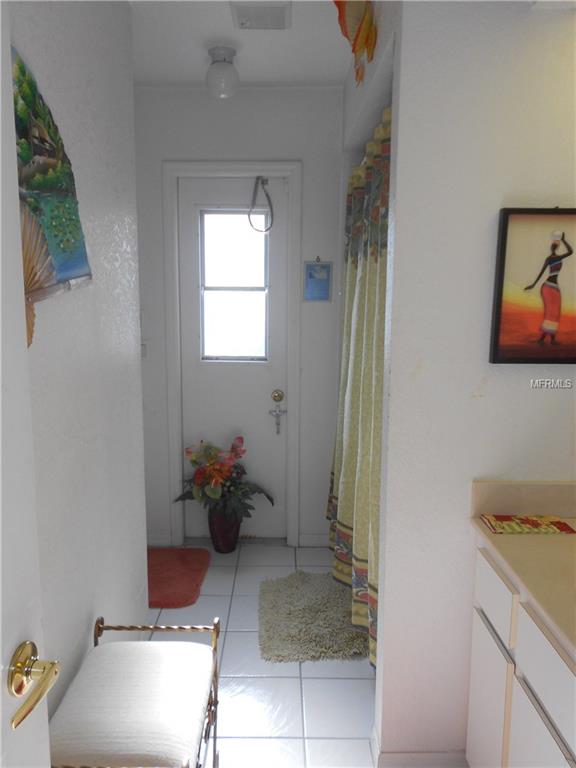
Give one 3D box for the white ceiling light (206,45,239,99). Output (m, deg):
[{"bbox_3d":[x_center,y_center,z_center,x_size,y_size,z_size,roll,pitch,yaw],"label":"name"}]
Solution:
[{"bbox_3d":[-0.290,-1.376,2.561,0.147,0.197,0.147,0,7,0],"label":"white ceiling light"}]

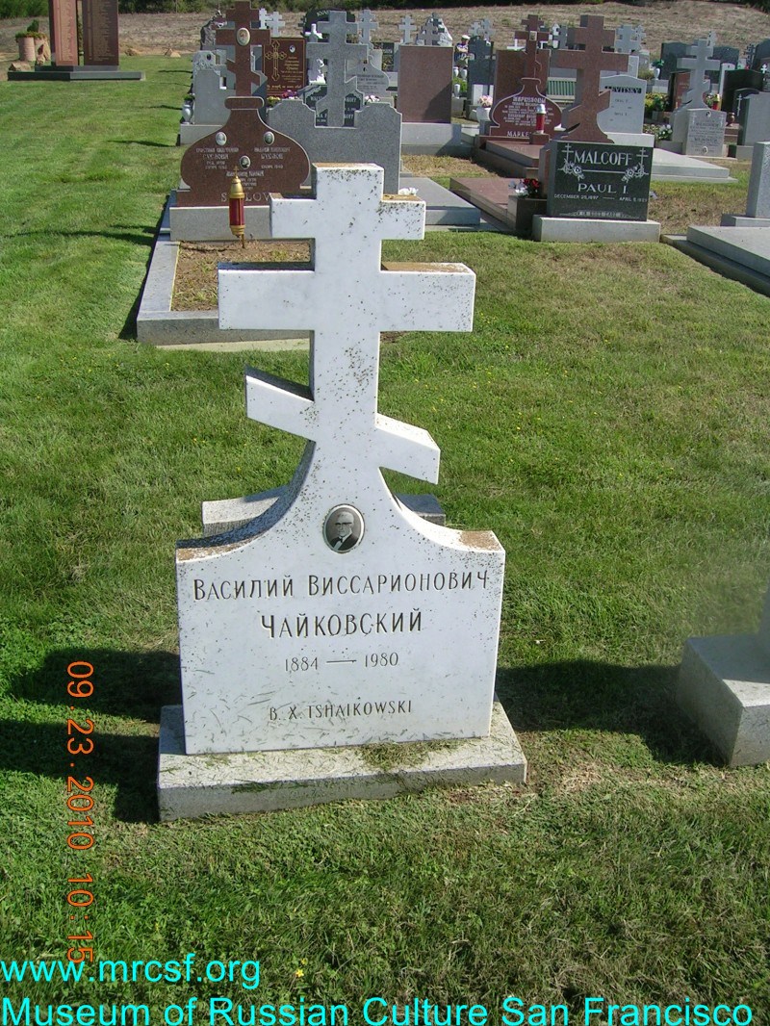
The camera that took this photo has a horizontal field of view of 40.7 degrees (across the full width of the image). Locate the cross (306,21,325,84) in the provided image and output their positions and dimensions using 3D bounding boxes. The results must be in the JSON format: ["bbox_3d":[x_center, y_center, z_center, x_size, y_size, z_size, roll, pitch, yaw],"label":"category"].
[{"bbox_3d":[-1.412,-9.321,21.000,0.380,1.220,0.250,-1,23,-8],"label":"cross"}]

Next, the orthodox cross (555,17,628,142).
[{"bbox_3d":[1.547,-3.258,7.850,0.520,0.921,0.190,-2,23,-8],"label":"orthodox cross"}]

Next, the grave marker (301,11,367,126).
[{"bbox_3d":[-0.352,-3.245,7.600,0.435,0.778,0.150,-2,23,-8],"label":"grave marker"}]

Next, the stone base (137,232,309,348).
[{"bbox_3d":[-0.854,-1.468,6.596,1.240,0.160,2.600,-2,25,-9],"label":"stone base"}]

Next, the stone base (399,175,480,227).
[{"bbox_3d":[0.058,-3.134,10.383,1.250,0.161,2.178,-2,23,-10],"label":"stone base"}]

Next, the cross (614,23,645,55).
[{"bbox_3d":[4.099,-7.886,17.500,0.460,0.637,0.130,-2,23,-8],"label":"cross"}]

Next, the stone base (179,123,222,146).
[{"bbox_3d":[-2.277,-5.566,15.316,1.454,0.269,0.420,-1,23,-8],"label":"stone base"}]

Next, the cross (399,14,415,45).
[{"bbox_3d":[0.610,-13.023,28.000,0.460,0.755,0.130,-2,23,-8],"label":"cross"}]

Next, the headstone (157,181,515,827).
[{"bbox_3d":[-0.087,-0.018,2.192,0.811,1.356,0.301,-1,23,-8],"label":"headstone"}]

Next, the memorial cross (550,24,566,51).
[{"bbox_3d":[3.423,-9.032,20.000,0.450,0.660,0.130,-2,23,-8],"label":"memorial cross"}]

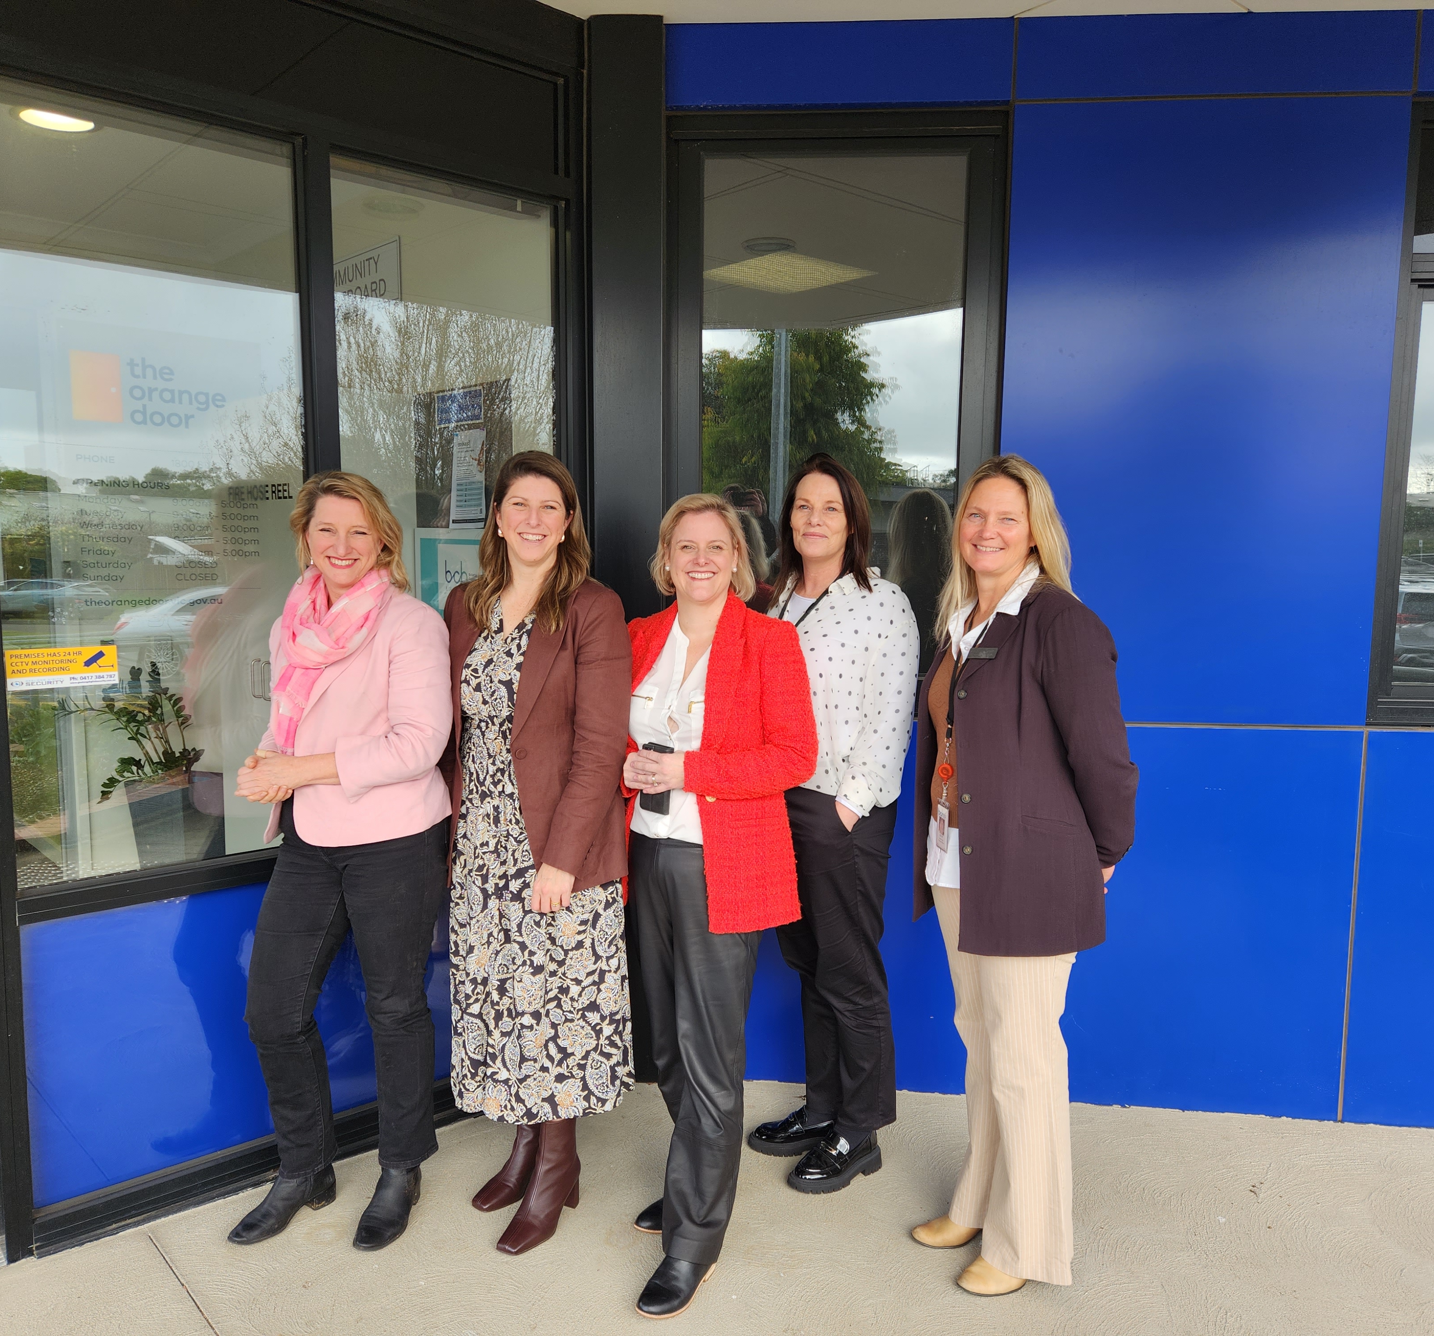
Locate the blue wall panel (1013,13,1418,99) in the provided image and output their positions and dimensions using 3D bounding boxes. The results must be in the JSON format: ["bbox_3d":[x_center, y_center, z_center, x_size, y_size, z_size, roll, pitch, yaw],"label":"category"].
[{"bbox_3d":[1.190,-1.470,2.851,0.931,0.193,0.030,1,7,5],"label":"blue wall panel"}]

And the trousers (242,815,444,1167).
[{"bbox_3d":[-0.783,0.699,2.536,0.400,0.890,0.360,5,8,33],"label":"trousers"}]

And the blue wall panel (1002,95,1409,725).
[{"bbox_3d":[1.185,-0.613,2.955,0.944,1.535,0.030,1,7,3],"label":"blue wall panel"}]

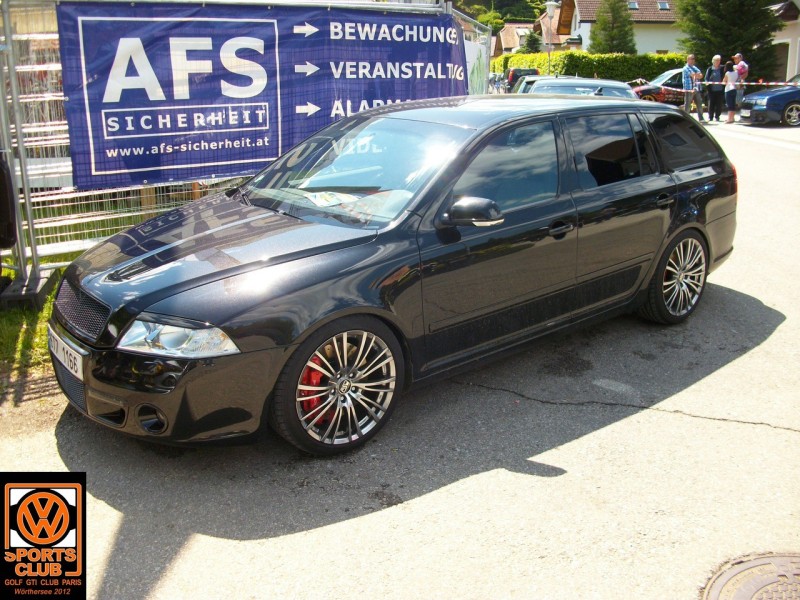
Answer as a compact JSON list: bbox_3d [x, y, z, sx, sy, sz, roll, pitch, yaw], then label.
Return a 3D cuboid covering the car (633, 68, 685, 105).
[{"bbox_3d":[9.200,-6.800,25.300,4.000,1.430,1.700,-2,15,-1],"label":"car"}]

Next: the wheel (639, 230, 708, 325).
[{"bbox_3d":[1.700,-0.160,4.951,0.630,0.630,0.225,-14,19,-38],"label":"wheel"}]

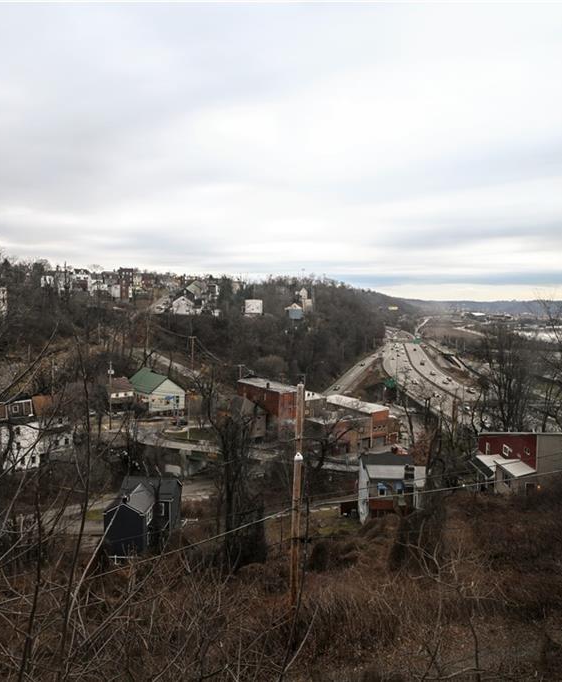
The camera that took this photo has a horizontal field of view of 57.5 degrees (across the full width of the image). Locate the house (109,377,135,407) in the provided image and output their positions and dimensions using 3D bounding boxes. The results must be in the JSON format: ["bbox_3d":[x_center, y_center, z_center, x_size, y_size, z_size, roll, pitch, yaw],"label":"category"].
[{"bbox_3d":[-39.172,12.259,126.313,5.900,7.100,7.200,-2,4,-27],"label":"house"}]

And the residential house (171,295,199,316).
[{"bbox_3d":[-35.026,-12.890,184.953,7.600,7.200,9.000,-1,4,-12],"label":"residential house"}]

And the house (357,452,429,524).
[{"bbox_3d":[15.461,20.246,72.510,7.500,7.300,8.500,0,4,0],"label":"house"}]

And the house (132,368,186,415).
[{"bbox_3d":[-31.007,11.802,128.558,8.600,8.700,20.000,-2,4,-27],"label":"house"}]

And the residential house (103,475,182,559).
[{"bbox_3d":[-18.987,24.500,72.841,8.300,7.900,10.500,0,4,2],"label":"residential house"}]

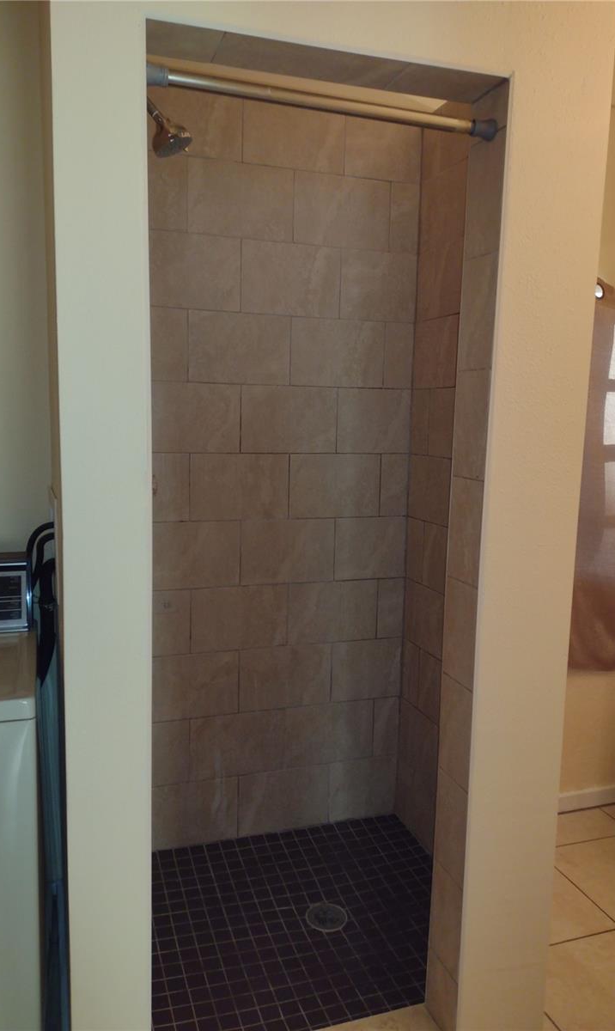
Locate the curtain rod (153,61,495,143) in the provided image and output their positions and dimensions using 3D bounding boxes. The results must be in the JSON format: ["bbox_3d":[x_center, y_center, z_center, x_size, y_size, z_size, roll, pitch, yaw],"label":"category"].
[{"bbox_3d":[0.037,-0.672,1.314,0.605,0.034,0.034,-2,9,-19],"label":"curtain rod"}]

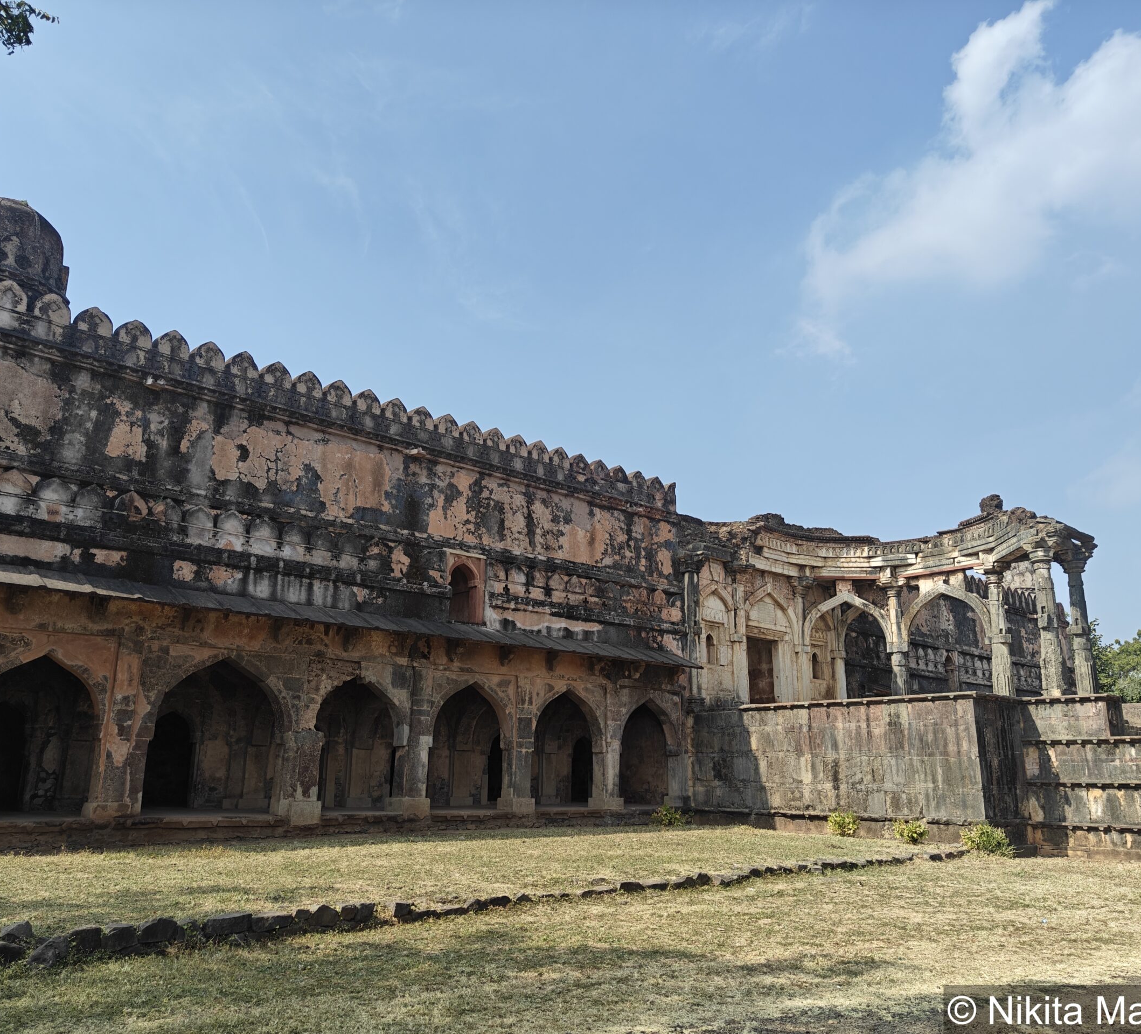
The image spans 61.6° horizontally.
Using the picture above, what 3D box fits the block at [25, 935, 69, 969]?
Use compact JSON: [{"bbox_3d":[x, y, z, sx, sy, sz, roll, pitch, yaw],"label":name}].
[{"bbox_3d":[-4.339,3.615,7.932,0.281,0.253,0.300,14,-20,-41],"label":"block"}]

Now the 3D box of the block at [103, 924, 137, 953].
[{"bbox_3d":[-3.999,3.745,8.501,0.247,0.227,0.300,14,-20,-41],"label":"block"}]

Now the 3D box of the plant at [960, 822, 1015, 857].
[{"bbox_3d":[8.242,6.389,18.900,1.000,0.700,0.950,13,-19,-39],"label":"plant"}]

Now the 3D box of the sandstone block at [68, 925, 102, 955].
[{"bbox_3d":[-3.969,3.450,7.821,0.220,0.210,0.240,13,-19,-39],"label":"sandstone block"}]

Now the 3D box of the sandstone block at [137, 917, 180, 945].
[{"bbox_3d":[-3.778,3.803,8.788,0.343,0.217,0.300,14,-20,-41],"label":"sandstone block"}]

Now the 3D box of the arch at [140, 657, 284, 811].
[{"bbox_3d":[-6.676,4.113,18.055,2.650,2.850,0.500,13,-19,-39],"label":"arch"}]

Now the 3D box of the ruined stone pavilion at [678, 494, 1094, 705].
[{"bbox_3d":[9.842,2.567,28.803,9.576,6.783,8.778,14,-20,-41],"label":"ruined stone pavilion"}]

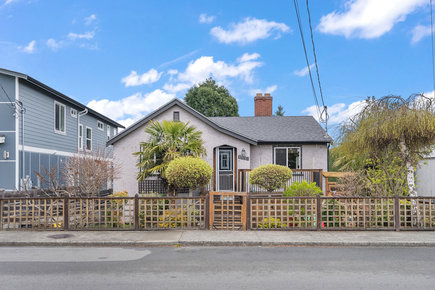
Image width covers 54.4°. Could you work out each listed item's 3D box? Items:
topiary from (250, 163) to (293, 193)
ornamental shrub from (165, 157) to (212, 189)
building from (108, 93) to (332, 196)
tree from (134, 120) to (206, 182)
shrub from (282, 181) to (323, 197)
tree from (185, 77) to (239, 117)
[{"bbox_3d":[1.923,1.561,15.200,1.530,1.700,1.500,0,-3,0],"label":"topiary"},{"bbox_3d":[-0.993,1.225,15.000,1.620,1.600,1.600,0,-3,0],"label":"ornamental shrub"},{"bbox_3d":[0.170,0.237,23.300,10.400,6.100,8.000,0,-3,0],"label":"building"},{"bbox_3d":[-1.806,0.806,16.600,2.800,3.500,2.700,0,-3,0],"label":"tree"},{"bbox_3d":[2.874,1.867,14.300,1.350,1.300,1.250,0,-3,0],"label":"shrub"},{"bbox_3d":[-0.497,-1.033,35.000,4.900,9.200,4.900,0,-3,0],"label":"tree"}]

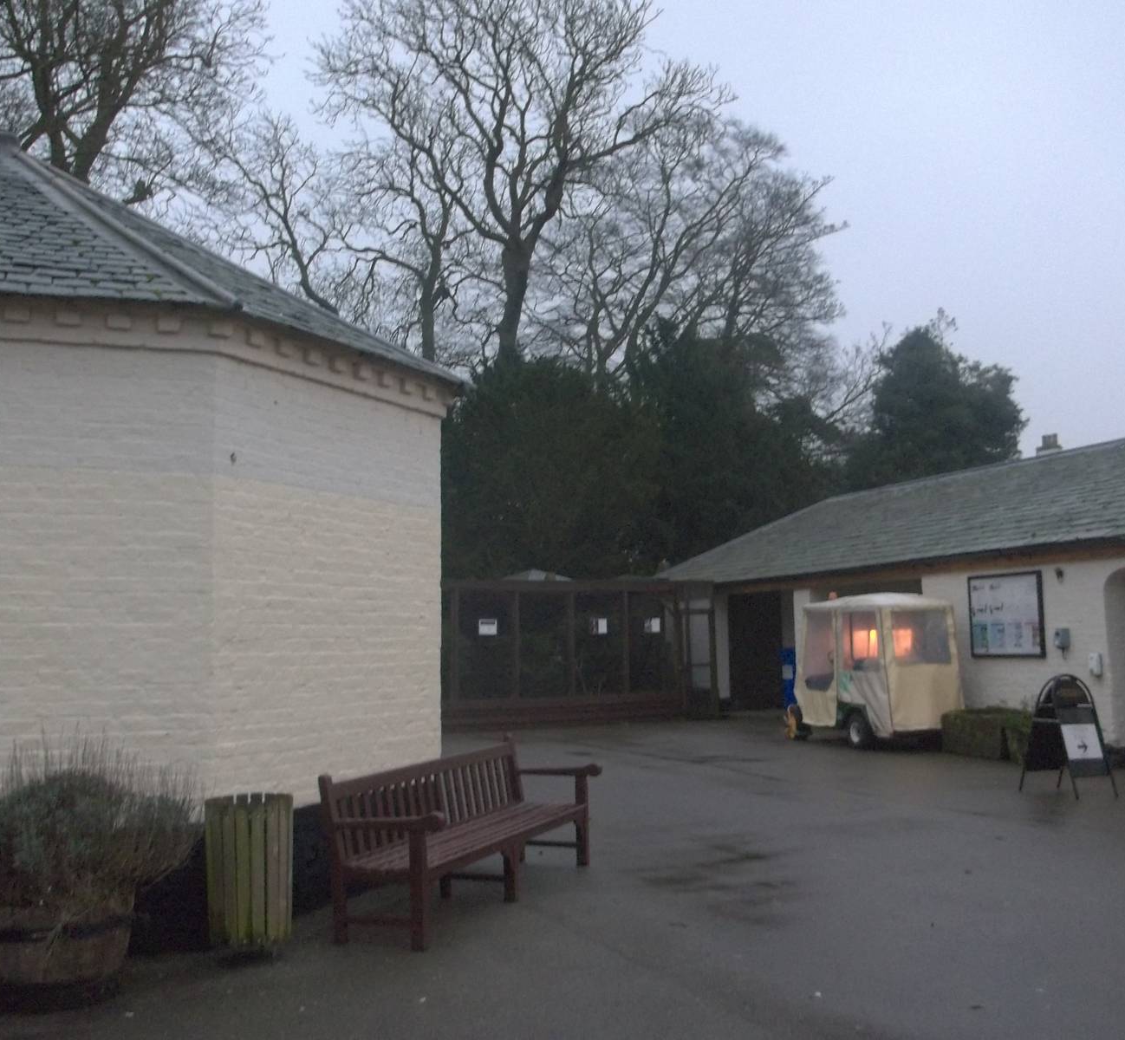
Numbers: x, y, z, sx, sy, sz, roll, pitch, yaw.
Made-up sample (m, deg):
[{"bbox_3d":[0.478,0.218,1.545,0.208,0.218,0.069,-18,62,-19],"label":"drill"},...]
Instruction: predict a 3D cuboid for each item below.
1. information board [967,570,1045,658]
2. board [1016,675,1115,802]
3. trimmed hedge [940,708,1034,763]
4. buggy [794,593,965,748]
[{"bbox_3d":[5.297,1.150,15.872,0.070,0.998,1.428,1,-6,-18],"label":"information board"},{"bbox_3d":[4.571,1.940,12.013,0.520,1.071,0.730,2,-6,-24],"label":"board"},{"bbox_3d":[5.057,2.475,15.221,0.500,0.500,1.650,1,-6,-18],"label":"trimmed hedge"},{"bbox_3d":[4.113,1.947,17.295,1.100,1.900,2.350,1,-6,-18],"label":"buggy"}]

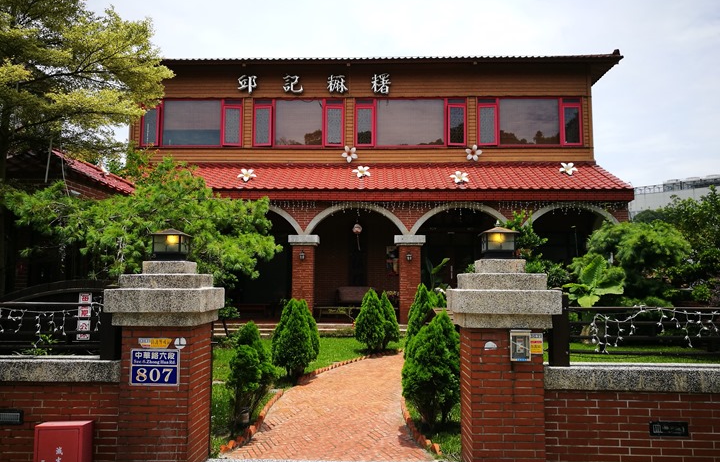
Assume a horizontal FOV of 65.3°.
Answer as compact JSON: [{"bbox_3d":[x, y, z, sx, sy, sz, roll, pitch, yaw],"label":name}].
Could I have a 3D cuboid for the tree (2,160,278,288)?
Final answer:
[{"bbox_3d":[-4.089,0.518,10.499,5.042,3.696,4.100,0,-5,0],"label":"tree"}]

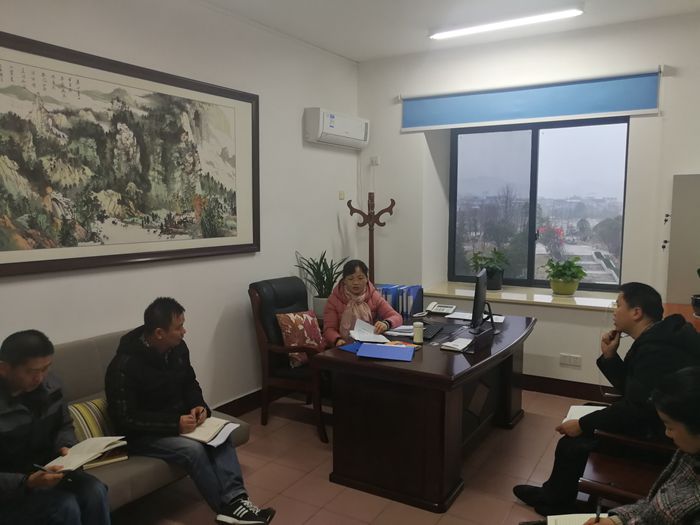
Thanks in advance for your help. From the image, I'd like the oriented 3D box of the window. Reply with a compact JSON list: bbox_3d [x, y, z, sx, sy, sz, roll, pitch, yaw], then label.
[{"bbox_3d":[1.821,-0.561,5.419,1.740,1.660,0.100,4,7,31],"label":"window"}]

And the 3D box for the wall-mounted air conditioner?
[{"bbox_3d":[-0.105,-1.213,5.037,0.200,0.285,0.830,4,7,32],"label":"wall-mounted air conditioner"}]

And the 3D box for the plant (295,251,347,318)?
[{"bbox_3d":[-0.241,0.186,4.612,0.450,0.580,0.450,0,6,0],"label":"plant"}]

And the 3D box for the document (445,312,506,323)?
[{"bbox_3d":[1.013,0.426,4.348,0.430,0.015,0.270,4,7,31],"label":"document"}]

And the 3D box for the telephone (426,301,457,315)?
[{"bbox_3d":[0.748,0.364,4.463,0.200,0.090,0.210,4,7,32],"label":"telephone"}]

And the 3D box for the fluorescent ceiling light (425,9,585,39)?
[{"bbox_3d":[1.176,-1.843,4.251,1.200,0.060,0.080,4,7,32],"label":"fluorescent ceiling light"}]

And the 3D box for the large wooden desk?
[{"bbox_3d":[0.655,0.876,3.732,0.900,0.775,1.820,4,7,32],"label":"large wooden desk"}]

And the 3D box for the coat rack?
[{"bbox_3d":[0.194,0.213,5.321,0.470,1.770,0.470,0,6,0],"label":"coat rack"}]

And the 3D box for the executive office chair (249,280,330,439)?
[{"bbox_3d":[-0.304,0.678,4.181,0.720,1.080,0.610,4,7,31],"label":"executive office chair"}]

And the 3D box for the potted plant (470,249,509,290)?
[{"bbox_3d":[1.412,0.071,5.528,0.380,0.420,0.370,4,7,32],"label":"potted plant"}]

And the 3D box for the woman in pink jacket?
[{"bbox_3d":[0.086,0.620,3.783,0.580,1.270,0.750,-2,6,-20],"label":"woman in pink jacket"}]

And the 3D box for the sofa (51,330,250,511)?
[{"bbox_3d":[-1.362,0.937,2.607,0.800,0.900,1.750,4,7,31],"label":"sofa"}]

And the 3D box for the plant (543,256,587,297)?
[{"bbox_3d":[2.021,0.112,5.098,0.380,0.370,0.360,4,7,31],"label":"plant"}]

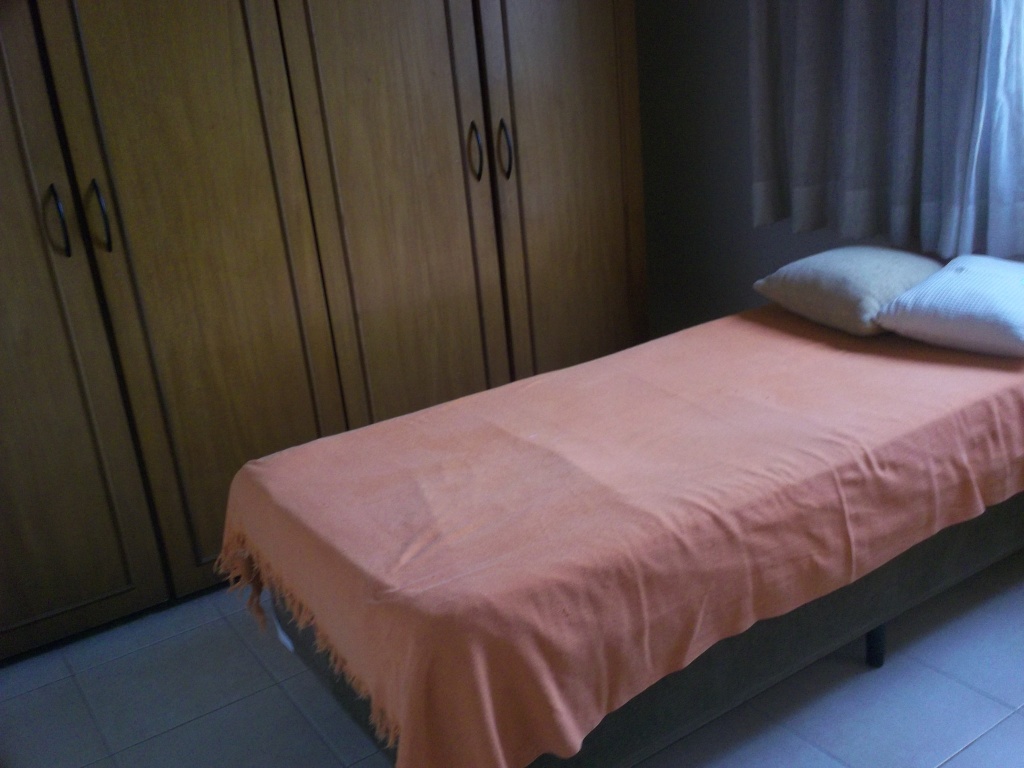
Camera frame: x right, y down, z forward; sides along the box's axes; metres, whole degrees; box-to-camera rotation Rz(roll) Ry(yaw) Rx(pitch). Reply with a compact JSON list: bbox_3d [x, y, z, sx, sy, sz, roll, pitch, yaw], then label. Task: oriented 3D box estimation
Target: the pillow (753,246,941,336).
[{"bbox_3d":[0.843,-0.223,2.670,0.375,0.170,0.400,-15,22,-23],"label":"pillow"}]

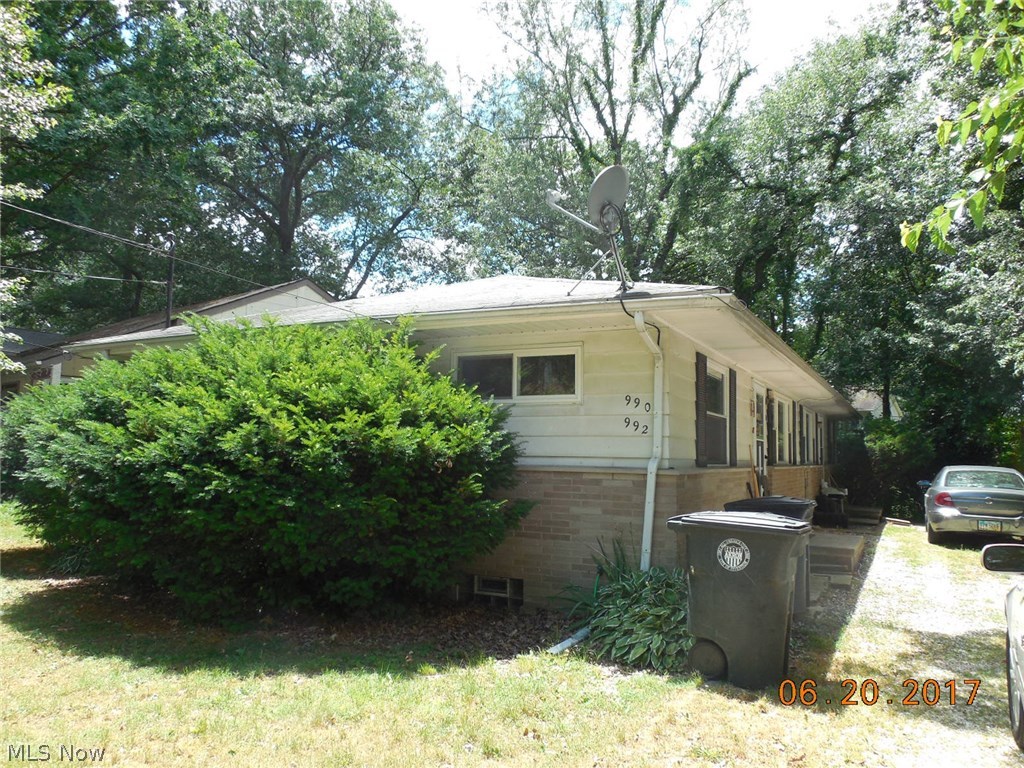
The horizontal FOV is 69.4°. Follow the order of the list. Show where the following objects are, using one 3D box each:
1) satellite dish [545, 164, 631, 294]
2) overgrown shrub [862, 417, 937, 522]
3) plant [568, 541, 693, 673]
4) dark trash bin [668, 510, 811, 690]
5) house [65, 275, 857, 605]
[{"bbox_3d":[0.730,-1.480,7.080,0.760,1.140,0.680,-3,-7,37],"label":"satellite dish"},{"bbox_3d":[9.034,1.975,17.285,1.700,2.400,1.700,-2,-6,28],"label":"overgrown shrub"},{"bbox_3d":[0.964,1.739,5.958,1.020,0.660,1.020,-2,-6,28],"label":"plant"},{"bbox_3d":[1.632,1.467,5.209,0.860,1.100,0.700,-2,-6,27],"label":"dark trash bin"},{"bbox_3d":[1.679,0.749,15.109,8.920,4.370,16.200,-2,-6,28],"label":"house"}]

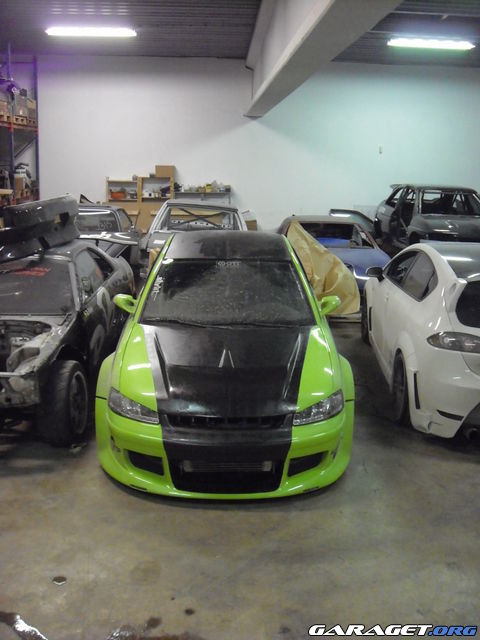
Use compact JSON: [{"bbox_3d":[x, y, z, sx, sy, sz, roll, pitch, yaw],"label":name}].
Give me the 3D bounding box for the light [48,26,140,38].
[{"bbox_3d":[-2.551,-4.941,11.750,1.550,0.110,0.160,1,14,-2],"label":"light"}]

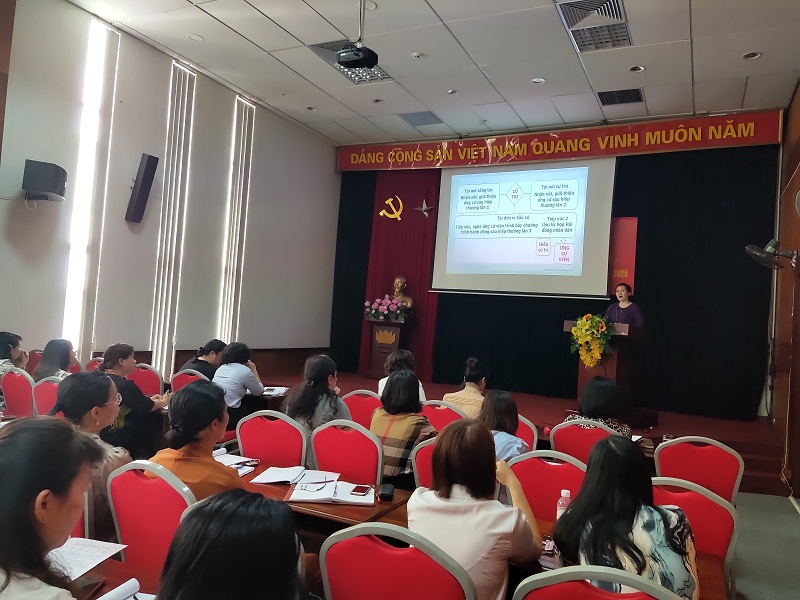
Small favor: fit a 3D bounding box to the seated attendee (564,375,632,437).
[{"bbox_3d":[1.305,1.087,3.850,0.480,1.160,0.650,3,-2,27],"label":"seated attendee"}]

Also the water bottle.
[{"bbox_3d":[0.514,0.698,1.815,0.061,0.200,0.061,3,-2,27],"label":"water bottle"}]

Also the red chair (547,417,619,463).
[{"bbox_3d":[1.281,1.249,3.950,0.460,0.930,0.570,4,-2,27],"label":"red chair"}]

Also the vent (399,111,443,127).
[{"bbox_3d":[0.357,-2.883,9.197,0.570,0.050,0.570,4,-2,27],"label":"vent"}]

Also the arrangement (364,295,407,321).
[{"bbox_3d":[-0.230,0.117,9.393,0.690,0.380,0.350,4,-2,27],"label":"arrangement"}]

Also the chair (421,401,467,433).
[{"bbox_3d":[0.335,1.143,4.005,0.440,0.920,0.560,3,-2,27],"label":"chair"}]

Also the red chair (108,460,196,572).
[{"bbox_3d":[-0.789,1.044,2.242,0.465,0.930,0.570,3,-2,26],"label":"red chair"}]

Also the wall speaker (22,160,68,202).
[{"bbox_3d":[-3.587,-1.209,5.898,0.300,0.280,0.450,7,-2,-13],"label":"wall speaker"}]

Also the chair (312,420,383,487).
[{"bbox_3d":[-0.194,1.118,3.302,0.465,0.930,0.570,3,-2,28],"label":"chair"}]

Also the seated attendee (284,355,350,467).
[{"bbox_3d":[-0.483,0.937,3.424,0.460,1.180,0.620,3,-2,35],"label":"seated attendee"}]

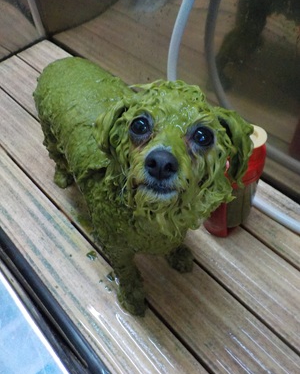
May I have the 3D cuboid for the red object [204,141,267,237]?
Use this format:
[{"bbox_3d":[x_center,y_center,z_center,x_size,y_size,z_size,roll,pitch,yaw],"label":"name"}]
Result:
[{"bbox_3d":[0.141,-0.005,0.595,0.085,0.226,0.073,-39,59,-19],"label":"red object"}]

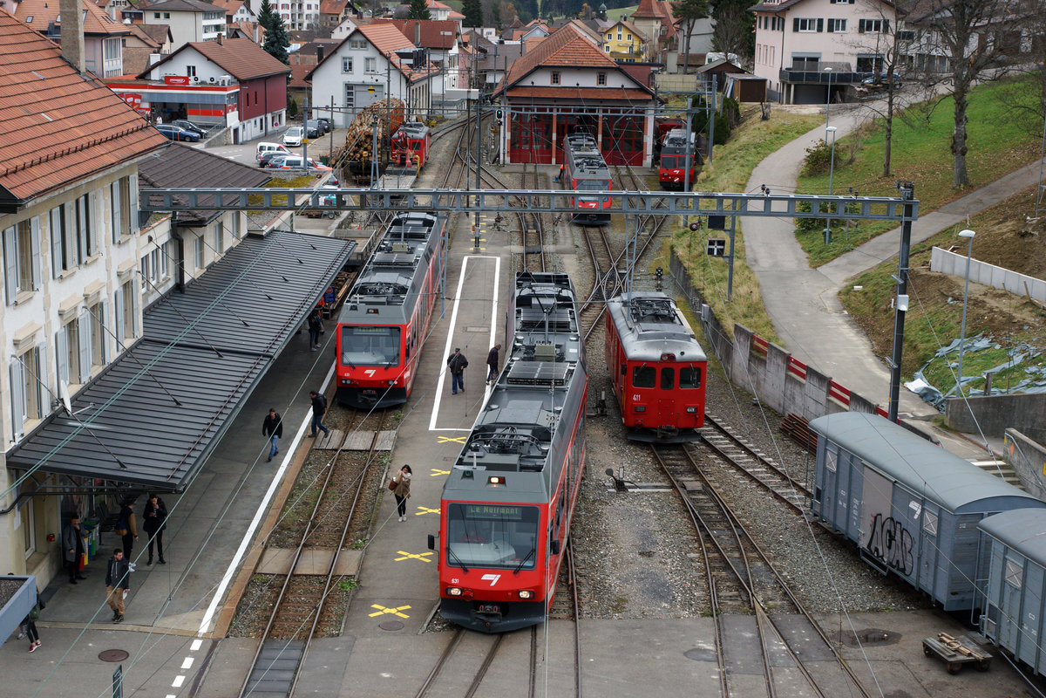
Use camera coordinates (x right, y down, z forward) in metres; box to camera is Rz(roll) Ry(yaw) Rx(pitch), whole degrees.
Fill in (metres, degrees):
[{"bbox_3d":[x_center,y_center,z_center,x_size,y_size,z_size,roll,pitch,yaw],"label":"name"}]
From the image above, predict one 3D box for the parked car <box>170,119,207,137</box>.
[{"bbox_3d":[-34.452,-22.484,155.500,4.150,1.580,1.780,6,14,21],"label":"parked car"}]

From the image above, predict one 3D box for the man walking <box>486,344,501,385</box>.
[{"bbox_3d":[-1.141,0.576,58.121,0.550,1.580,0.500,2,13,3],"label":"man walking"}]

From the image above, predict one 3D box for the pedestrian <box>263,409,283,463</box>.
[{"bbox_3d":[-8.004,2.672,48.243,0.620,1.680,0.600,5,14,15],"label":"pedestrian"}]

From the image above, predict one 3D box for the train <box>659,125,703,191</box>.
[{"bbox_3d":[13.110,-16.024,126.401,2.700,3.800,17.000,3,13,6],"label":"train"}]

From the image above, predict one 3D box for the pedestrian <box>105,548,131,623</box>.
[{"bbox_3d":[-9.515,5.534,35.479,0.580,1.784,0.480,1,13,0],"label":"pedestrian"}]

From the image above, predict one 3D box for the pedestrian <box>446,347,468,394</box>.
[{"bbox_3d":[-2.505,0.811,56.933,0.720,1.719,0.500,3,13,8],"label":"pedestrian"}]

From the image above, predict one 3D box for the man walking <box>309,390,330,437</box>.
[{"bbox_3d":[-6.823,2.151,50.614,0.680,1.600,0.500,0,13,-6],"label":"man walking"}]

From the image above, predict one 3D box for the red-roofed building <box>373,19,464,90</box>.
[{"bbox_3d":[-15.713,-43.640,226.000,13.000,10.600,12.000,2,13,5],"label":"red-roofed building"}]

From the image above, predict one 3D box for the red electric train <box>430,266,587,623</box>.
[{"bbox_3d":[0.408,1.296,49.478,3.000,3.950,31.300,2,13,2],"label":"red electric train"}]

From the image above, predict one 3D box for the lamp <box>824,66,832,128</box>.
[{"bbox_3d":[23.252,-18.426,115.800,0.600,6.150,0.300,3,13,8],"label":"lamp"}]

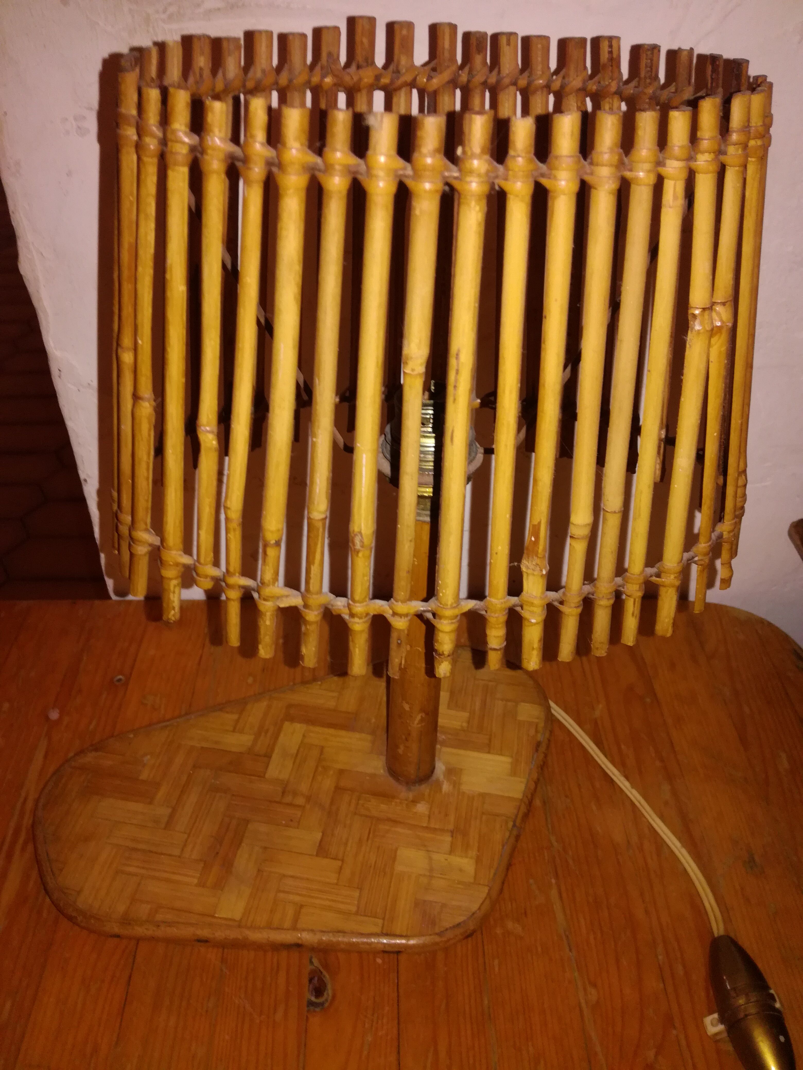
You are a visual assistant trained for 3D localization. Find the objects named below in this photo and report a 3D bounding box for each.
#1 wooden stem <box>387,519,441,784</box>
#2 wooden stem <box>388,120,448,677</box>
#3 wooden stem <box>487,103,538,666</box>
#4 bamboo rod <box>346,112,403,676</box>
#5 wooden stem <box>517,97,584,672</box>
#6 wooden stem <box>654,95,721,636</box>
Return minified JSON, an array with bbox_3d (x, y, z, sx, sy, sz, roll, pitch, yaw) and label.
[{"bbox_3d":[0.009,0.066,0.468,0.031,0.230,0.031,-1,44,-2],"label":"wooden stem"},{"bbox_3d":[0.003,-0.030,0.290,0.008,0.210,0.008,2,35,-2],"label":"wooden stem"},{"bbox_3d":[0.037,-0.032,0.291,0.007,0.207,0.007,-5,35,-4],"label":"wooden stem"},{"bbox_3d":[-0.011,-0.031,0.291,0.008,0.211,0.008,5,35,1],"label":"bamboo rod"},{"bbox_3d":[0.051,-0.032,0.293,0.008,0.210,0.008,-8,35,-7],"label":"wooden stem"},{"bbox_3d":[0.103,-0.043,0.307,0.008,0.214,0.008,-23,39,-18],"label":"wooden stem"}]

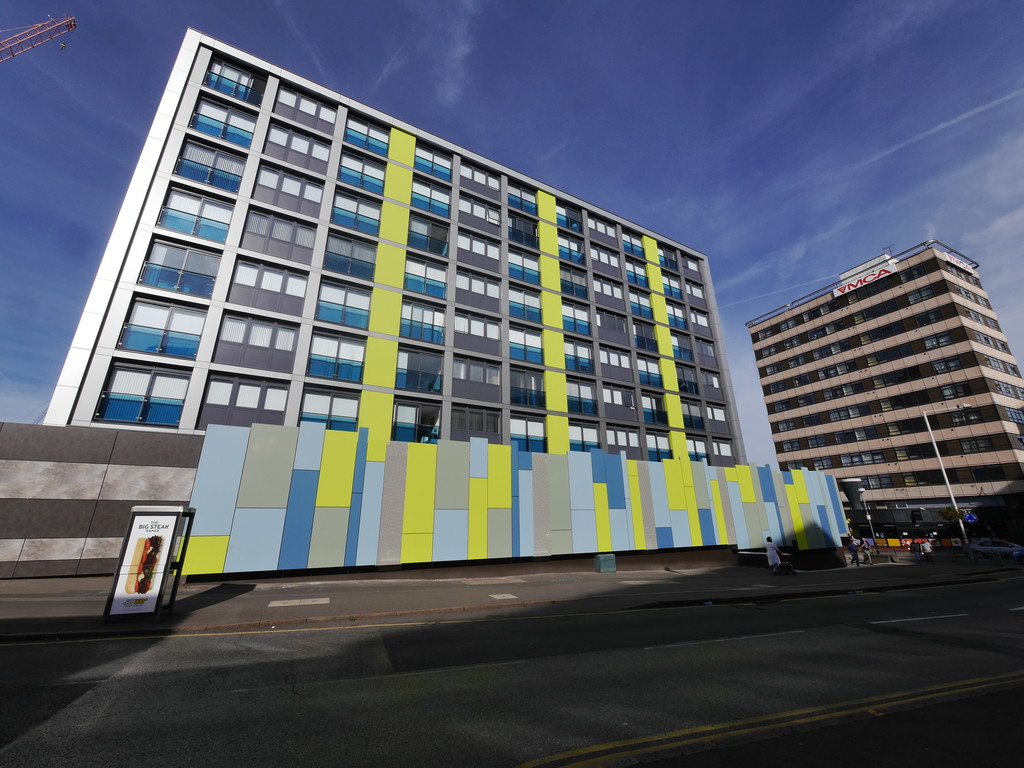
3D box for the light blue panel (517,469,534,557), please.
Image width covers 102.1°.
[{"bbox_3d":[0.612,5.531,17.826,0.670,3.526,0.080,9,-21,-28],"label":"light blue panel"}]

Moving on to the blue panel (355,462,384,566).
[{"bbox_3d":[-5.236,4.766,15.394,0.705,3.669,0.080,9,-22,-27],"label":"blue panel"}]

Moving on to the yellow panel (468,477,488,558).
[{"bbox_3d":[-1.342,5.345,16.531,0.831,3.070,0.080,9,-21,-28],"label":"yellow panel"}]

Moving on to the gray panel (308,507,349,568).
[{"bbox_3d":[-6.387,5.365,14.515,1.162,1.959,0.080,9,-22,-27],"label":"gray panel"}]

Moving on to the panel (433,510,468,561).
[{"bbox_3d":[-2.437,6.049,16.565,1.469,1.901,0.080,9,-22,-27],"label":"panel"}]

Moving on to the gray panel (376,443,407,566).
[{"bbox_3d":[-4.332,4.296,15.139,0.809,4.252,0.080,9,-21,-28],"label":"gray panel"}]

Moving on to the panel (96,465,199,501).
[{"bbox_3d":[-11.021,3.037,12.649,2.150,1.029,0.080,9,-22,-27],"label":"panel"}]

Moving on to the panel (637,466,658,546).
[{"bbox_3d":[7.190,6.384,22.030,0.830,4.515,0.080,9,-22,-27],"label":"panel"}]

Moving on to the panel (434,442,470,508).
[{"bbox_3d":[-2.492,3.840,17.555,1.486,2.852,0.050,10,-22,-27],"label":"panel"}]

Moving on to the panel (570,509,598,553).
[{"bbox_3d":[3.320,6.755,18.990,1.430,1.852,0.080,9,-21,-28],"label":"panel"}]

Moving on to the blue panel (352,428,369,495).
[{"bbox_3d":[-5.810,2.926,15.940,0.362,2.511,0.050,10,-22,-27],"label":"blue panel"}]

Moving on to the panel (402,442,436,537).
[{"bbox_3d":[-3.517,3.987,15.942,1.175,3.350,0.080,9,-21,-28],"label":"panel"}]

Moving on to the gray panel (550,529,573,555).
[{"bbox_3d":[2.160,6.909,18.046,1.165,0.977,0.080,9,-21,-28],"label":"gray panel"}]

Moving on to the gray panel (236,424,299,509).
[{"bbox_3d":[-8.443,2.845,14.431,1.483,2.850,0.050,10,-22,-27],"label":"gray panel"}]

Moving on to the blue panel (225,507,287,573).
[{"bbox_3d":[-7.912,4.830,12.852,1.403,1.813,0.080,9,-21,-28],"label":"blue panel"}]

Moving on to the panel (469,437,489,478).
[{"bbox_3d":[-1.447,3.239,18.130,0.847,1.751,0.080,9,-22,-27],"label":"panel"}]

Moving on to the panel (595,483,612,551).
[{"bbox_3d":[4.516,6.639,20.661,0.859,3.255,0.050,10,-22,-27],"label":"panel"}]

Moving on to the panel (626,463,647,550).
[{"bbox_3d":[6.502,6.270,21.671,0.722,4.499,0.080,9,-22,-27],"label":"panel"}]

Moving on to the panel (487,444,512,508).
[{"bbox_3d":[-0.512,3.900,17.519,1.118,2.623,0.080,9,-21,-28],"label":"panel"}]

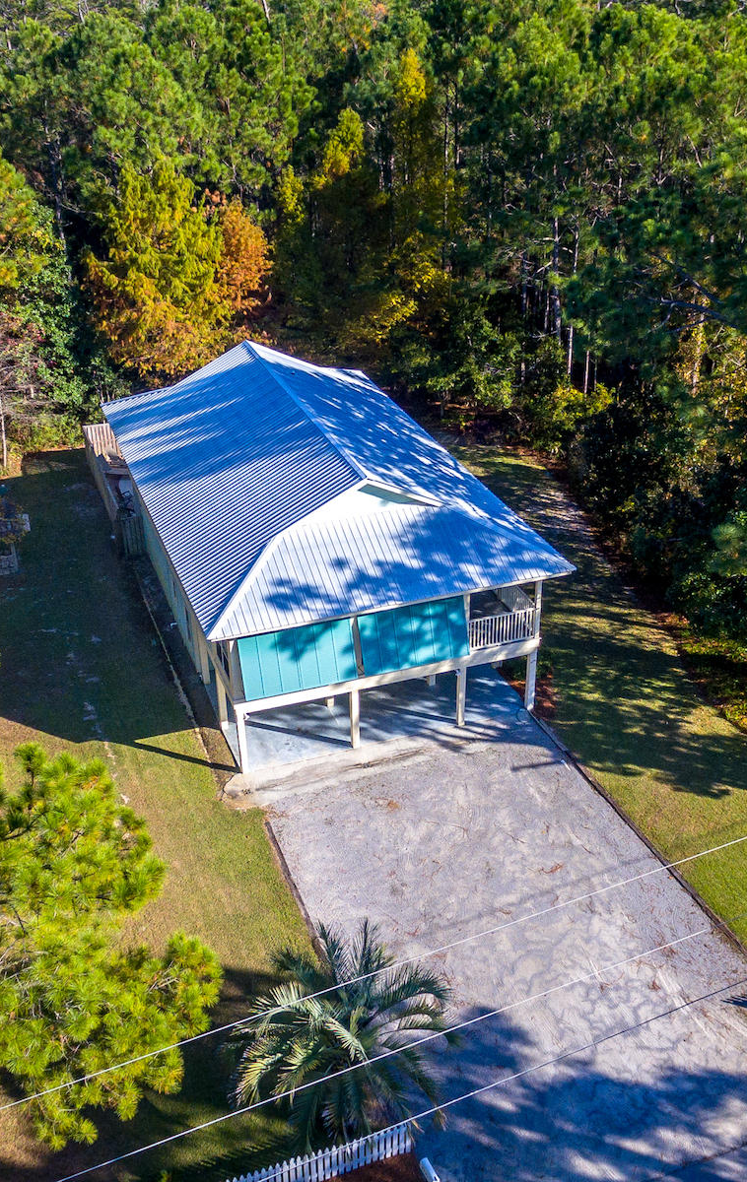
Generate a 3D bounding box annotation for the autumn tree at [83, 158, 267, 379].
[{"bbox_3d":[-10.892,-15.738,53.889,9.200,13.300,8.600,-11,33,-18],"label":"autumn tree"}]

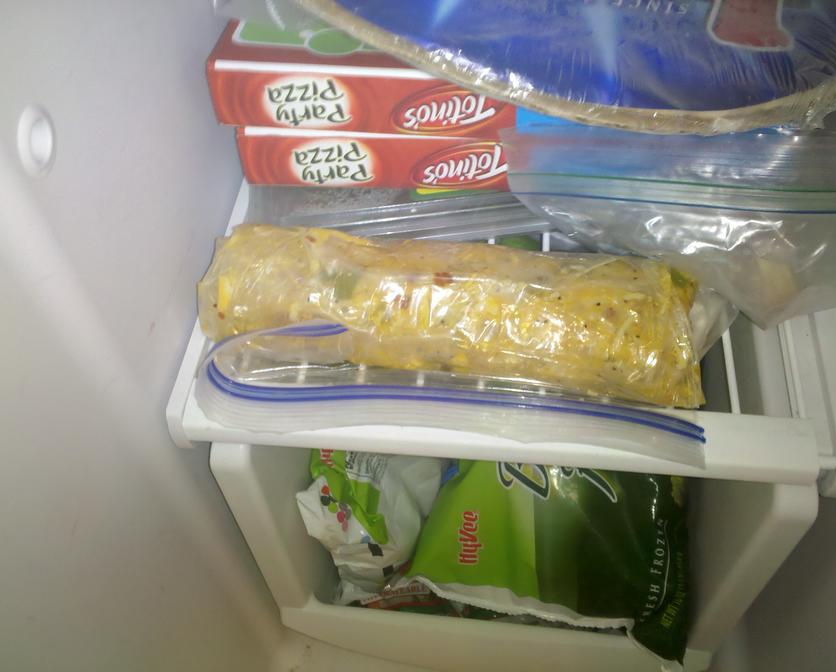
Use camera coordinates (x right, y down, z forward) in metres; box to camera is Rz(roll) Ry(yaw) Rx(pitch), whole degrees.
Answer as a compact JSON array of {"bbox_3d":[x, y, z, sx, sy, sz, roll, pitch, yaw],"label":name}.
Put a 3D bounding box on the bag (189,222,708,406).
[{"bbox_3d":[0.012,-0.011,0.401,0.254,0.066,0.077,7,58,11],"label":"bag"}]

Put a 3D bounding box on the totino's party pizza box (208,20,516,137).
[{"bbox_3d":[0.025,-0.216,0.497,0.247,0.037,0.247,3,48,5],"label":"totino's party pizza box"}]

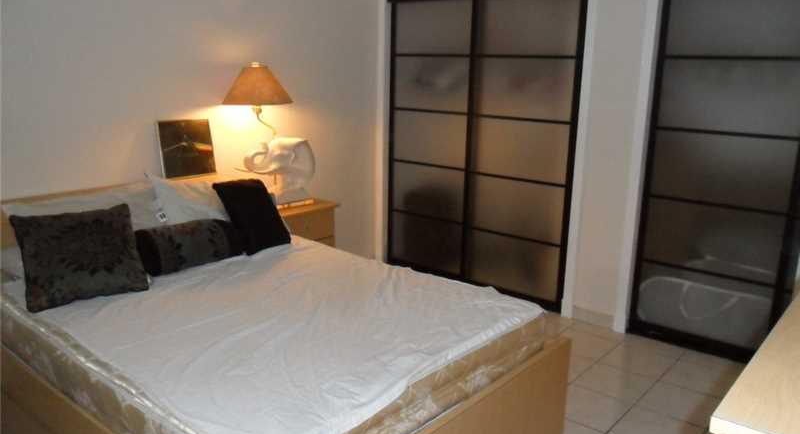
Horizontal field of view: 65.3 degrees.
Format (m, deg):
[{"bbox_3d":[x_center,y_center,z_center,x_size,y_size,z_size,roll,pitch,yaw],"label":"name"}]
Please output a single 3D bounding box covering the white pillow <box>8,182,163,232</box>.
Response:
[{"bbox_3d":[-1.274,0.073,2.680,0.640,0.140,0.420,-14,55,-47],"label":"white pillow"}]

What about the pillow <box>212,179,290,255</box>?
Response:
[{"bbox_3d":[-0.698,-0.011,2.996,0.290,0.380,0.130,-14,-19,-47],"label":"pillow"}]

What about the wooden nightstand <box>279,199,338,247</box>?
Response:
[{"bbox_3d":[-0.745,0.249,4.071,0.450,0.670,0.570,13,18,39],"label":"wooden nightstand"}]

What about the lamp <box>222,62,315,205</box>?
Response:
[{"bbox_3d":[-0.777,-0.488,3.814,0.400,0.885,0.630,13,18,39],"label":"lamp"}]

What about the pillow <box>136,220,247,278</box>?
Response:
[{"bbox_3d":[-0.863,0.113,2.682,0.195,0.195,0.480,13,18,39],"label":"pillow"}]

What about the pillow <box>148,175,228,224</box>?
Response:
[{"bbox_3d":[-0.910,-0.039,3.098,0.570,0.140,0.410,-14,64,-47],"label":"pillow"}]

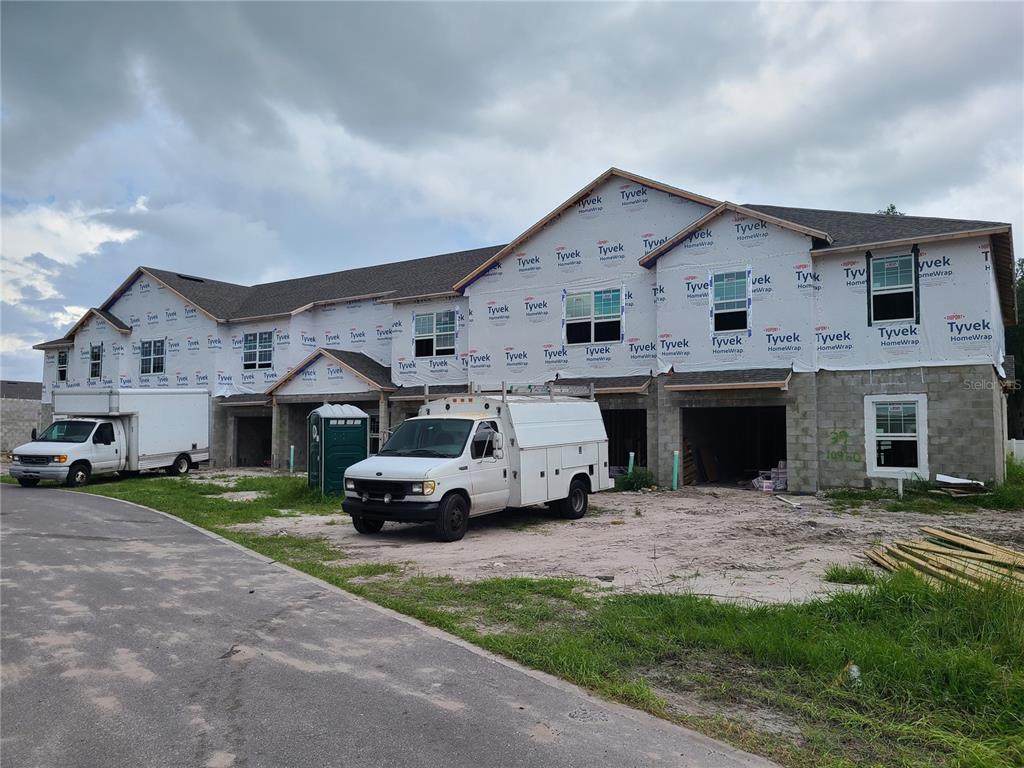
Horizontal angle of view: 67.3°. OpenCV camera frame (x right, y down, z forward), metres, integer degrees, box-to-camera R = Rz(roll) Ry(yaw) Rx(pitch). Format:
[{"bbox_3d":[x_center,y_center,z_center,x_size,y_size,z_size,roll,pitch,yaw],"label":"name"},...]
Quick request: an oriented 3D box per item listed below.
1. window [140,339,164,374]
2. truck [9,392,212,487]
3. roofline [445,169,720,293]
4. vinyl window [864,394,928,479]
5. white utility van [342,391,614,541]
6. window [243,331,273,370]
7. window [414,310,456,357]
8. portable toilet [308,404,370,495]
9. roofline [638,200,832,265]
[{"bbox_3d":[-17.055,-1.265,36.480,2.005,1.610,0.120,-2,-3,35],"label":"window"},{"bbox_3d":[-13.046,1.622,25.329,2.440,2.920,6.160,-1,-1,18],"label":"truck"},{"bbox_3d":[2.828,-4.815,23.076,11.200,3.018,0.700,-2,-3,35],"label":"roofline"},{"bbox_3d":[9.108,1.244,18.222,1.277,1.970,0.130,-2,-3,35],"label":"vinyl window"},{"bbox_3d":[-0.491,1.339,14.281,2.360,2.360,5.730,-2,-2,35],"label":"white utility van"},{"bbox_3d":[-10.982,-1.424,33.201,1.911,1.575,0.120,-2,-3,35],"label":"window"},{"bbox_3d":[-2.753,-1.788,27.529,1.943,1.602,0.120,-2,-3,35],"label":"window"},{"bbox_3d":[-4.442,1.698,19.792,1.200,2.300,1.120,1,-3,-32],"label":"portable toilet"},{"bbox_3d":[5.817,-3.967,20.242,5.061,1.431,0.700,-2,-3,35],"label":"roofline"}]

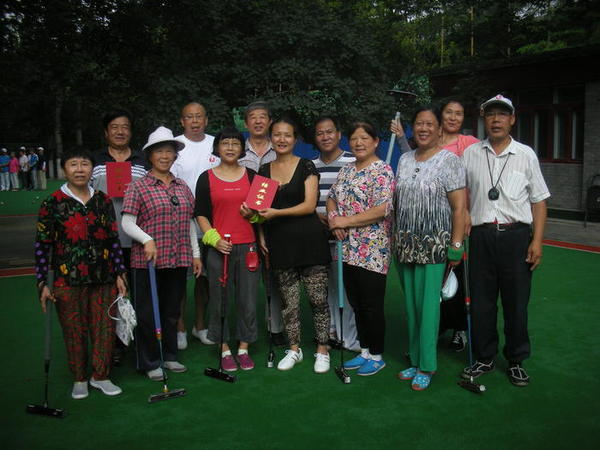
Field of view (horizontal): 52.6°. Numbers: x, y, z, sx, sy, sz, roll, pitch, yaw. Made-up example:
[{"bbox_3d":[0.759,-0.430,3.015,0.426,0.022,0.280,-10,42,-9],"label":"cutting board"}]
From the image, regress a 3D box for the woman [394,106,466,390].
[{"bbox_3d":[0.752,0.133,3.498,0.460,1.610,0.320,3,8,27],"label":"woman"}]

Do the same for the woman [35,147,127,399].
[{"bbox_3d":[-1.289,0.282,3.563,0.510,1.460,0.340,-4,8,-14],"label":"woman"}]

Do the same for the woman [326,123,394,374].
[{"bbox_3d":[0.373,0.155,3.737,0.450,1.563,0.390,2,9,28],"label":"woman"}]

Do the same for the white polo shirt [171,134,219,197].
[{"bbox_3d":[-0.747,-0.313,4.334,0.530,0.690,0.280,-2,7,-11],"label":"white polo shirt"}]

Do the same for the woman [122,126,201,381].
[{"bbox_3d":[-0.866,0.184,3.792,0.480,1.566,0.360,-5,8,-20],"label":"woman"}]

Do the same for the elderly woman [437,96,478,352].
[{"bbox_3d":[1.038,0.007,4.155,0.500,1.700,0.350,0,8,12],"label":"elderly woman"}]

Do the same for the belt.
[{"bbox_3d":[1.179,0.015,3.540,0.335,0.055,0.240,1,8,22],"label":"belt"}]

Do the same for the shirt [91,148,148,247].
[{"bbox_3d":[-1.194,-0.184,4.037,0.540,0.673,0.290,-3,7,-13],"label":"shirt"}]

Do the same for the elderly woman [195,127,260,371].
[{"bbox_3d":[-0.457,0.146,3.880,0.450,1.533,0.320,-2,7,-8],"label":"elderly woman"}]

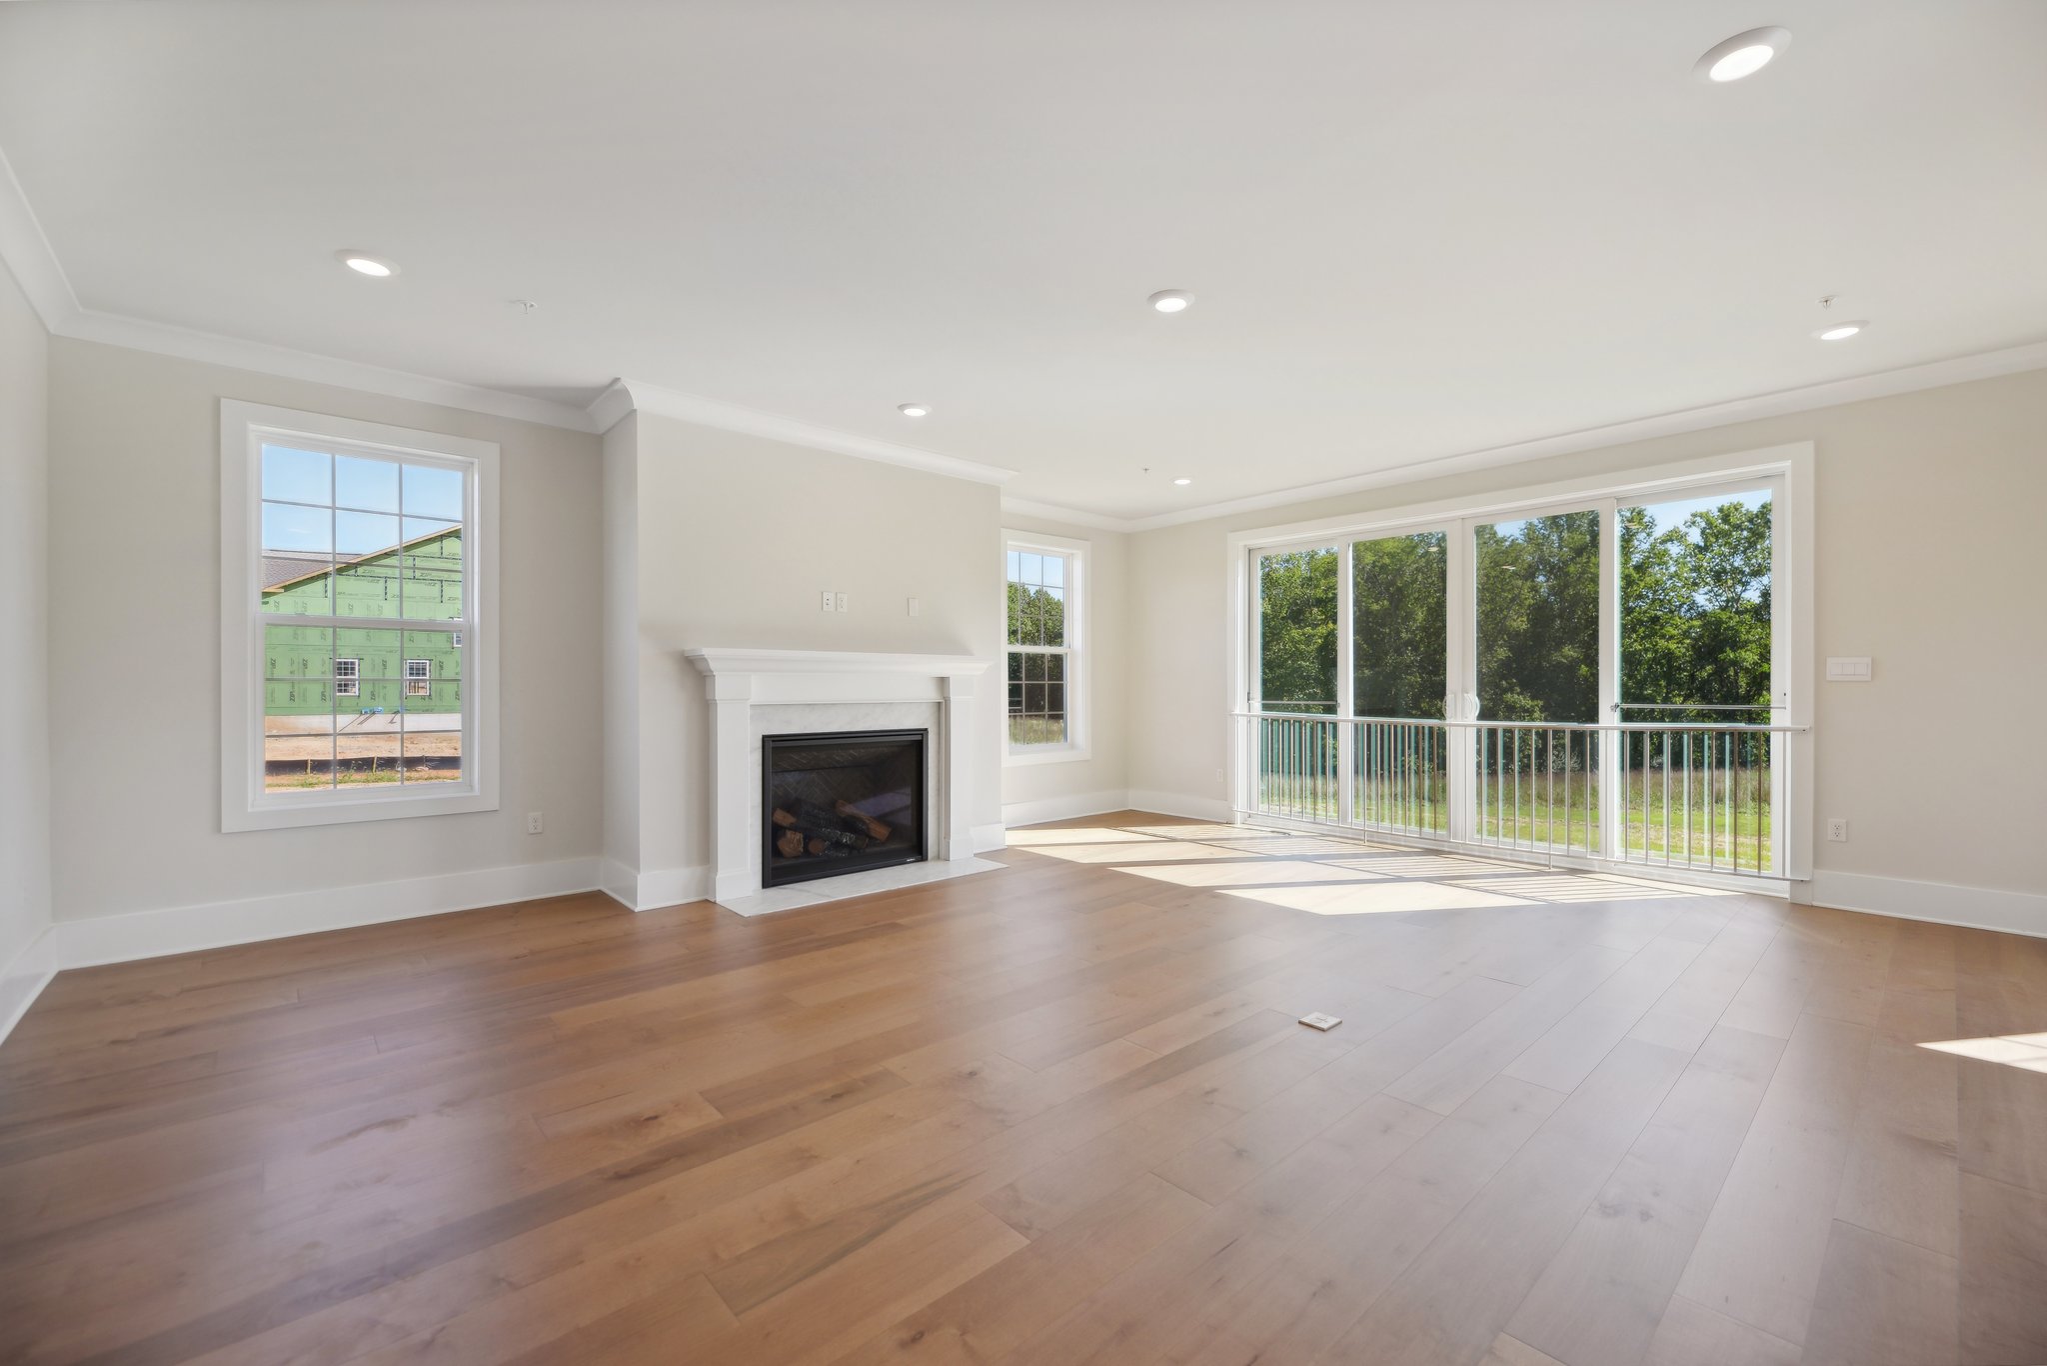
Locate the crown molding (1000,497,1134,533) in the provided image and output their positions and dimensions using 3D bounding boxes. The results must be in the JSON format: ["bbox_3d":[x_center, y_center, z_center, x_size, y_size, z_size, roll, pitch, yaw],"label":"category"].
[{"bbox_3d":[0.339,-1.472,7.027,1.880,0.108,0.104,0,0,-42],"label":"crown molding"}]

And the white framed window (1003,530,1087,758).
[{"bbox_3d":[0.196,-0.290,7.004,1.050,1.943,0.120,0,0,-42],"label":"white framed window"}]

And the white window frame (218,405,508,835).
[{"bbox_3d":[-3.221,-0.299,3.941,1.052,1.959,0.120,0,0,-42],"label":"white window frame"}]

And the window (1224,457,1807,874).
[{"bbox_3d":[3.034,0.013,5.540,0.140,2.303,3.353,0,0,-42],"label":"window"}]

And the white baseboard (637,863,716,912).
[{"bbox_3d":[-1.876,1.096,4.266,0.366,0.189,0.020,0,0,-42],"label":"white baseboard"}]

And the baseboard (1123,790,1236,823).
[{"bbox_3d":[1.417,1.101,7.279,0.020,0.189,1.145,0,0,-42],"label":"baseboard"}]

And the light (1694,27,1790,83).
[{"bbox_3d":[1.776,-1.533,1.965,0.187,0.030,0.187,0,0,-42],"label":"light"}]

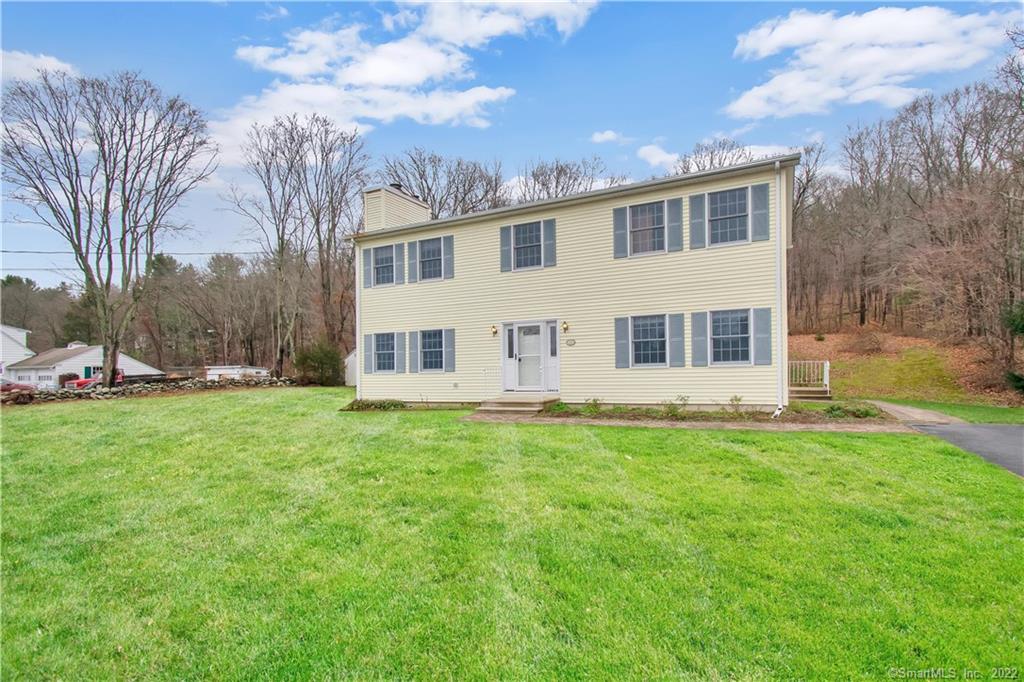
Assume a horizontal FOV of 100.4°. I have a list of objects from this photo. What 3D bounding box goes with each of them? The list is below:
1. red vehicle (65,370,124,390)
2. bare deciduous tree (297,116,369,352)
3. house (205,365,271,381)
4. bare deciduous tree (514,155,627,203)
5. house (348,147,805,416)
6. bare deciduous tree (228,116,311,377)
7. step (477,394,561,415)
[{"bbox_3d":[-39.000,3.700,40.000,1.850,1.850,4.400,-2,-2,24],"label":"red vehicle"},{"bbox_3d":[-15.100,-7.700,36.000,7.000,22.500,7.000,-1,-2,0],"label":"bare deciduous tree"},{"bbox_3d":[-33.900,4.500,53.700,6.500,3.000,6.000,-2,-2,18],"label":"house"},{"bbox_3d":[5.500,-7.600,40.000,9.500,20.000,9.500,-1,-2,0],"label":"bare deciduous tree"},{"bbox_3d":[2.101,-1.944,16.672,13.400,8.000,8.900,-2,-2,23],"label":"house"},{"bbox_3d":[-19.300,-7.300,34.000,6.500,21.000,6.500,-1,-2,0],"label":"bare deciduous tree"},{"bbox_3d":[0.210,1.790,11.850,1.850,0.330,1.900,-2,-2,23],"label":"step"}]

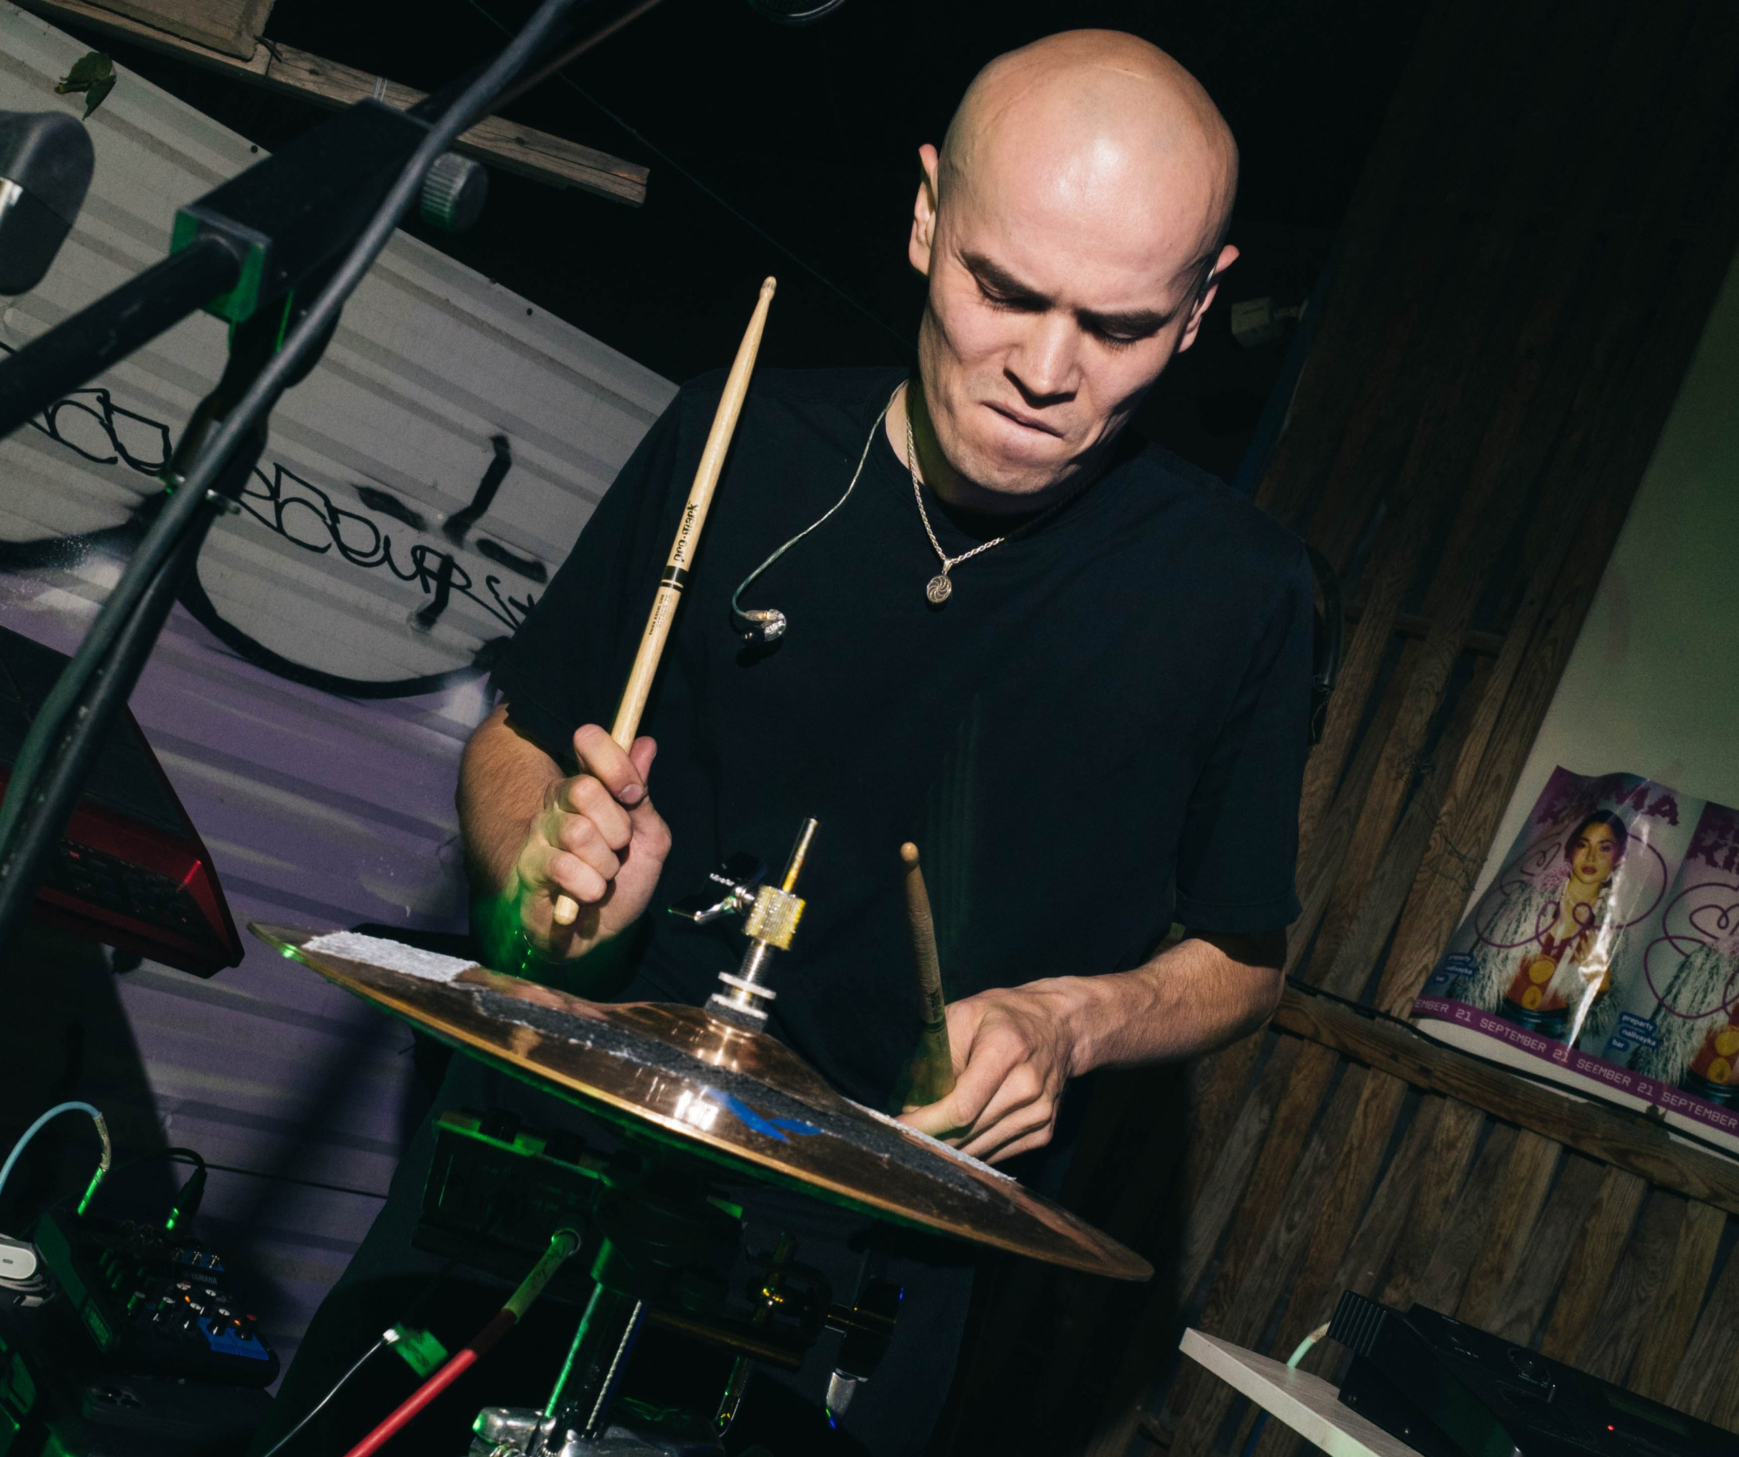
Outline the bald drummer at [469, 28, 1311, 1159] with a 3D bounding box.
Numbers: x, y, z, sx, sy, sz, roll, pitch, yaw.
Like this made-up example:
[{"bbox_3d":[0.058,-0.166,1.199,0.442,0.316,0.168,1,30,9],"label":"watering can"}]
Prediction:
[{"bbox_3d":[-0.124,0.417,1.263,0.580,1.670,0.480,22,-2,1],"label":"bald drummer"}]

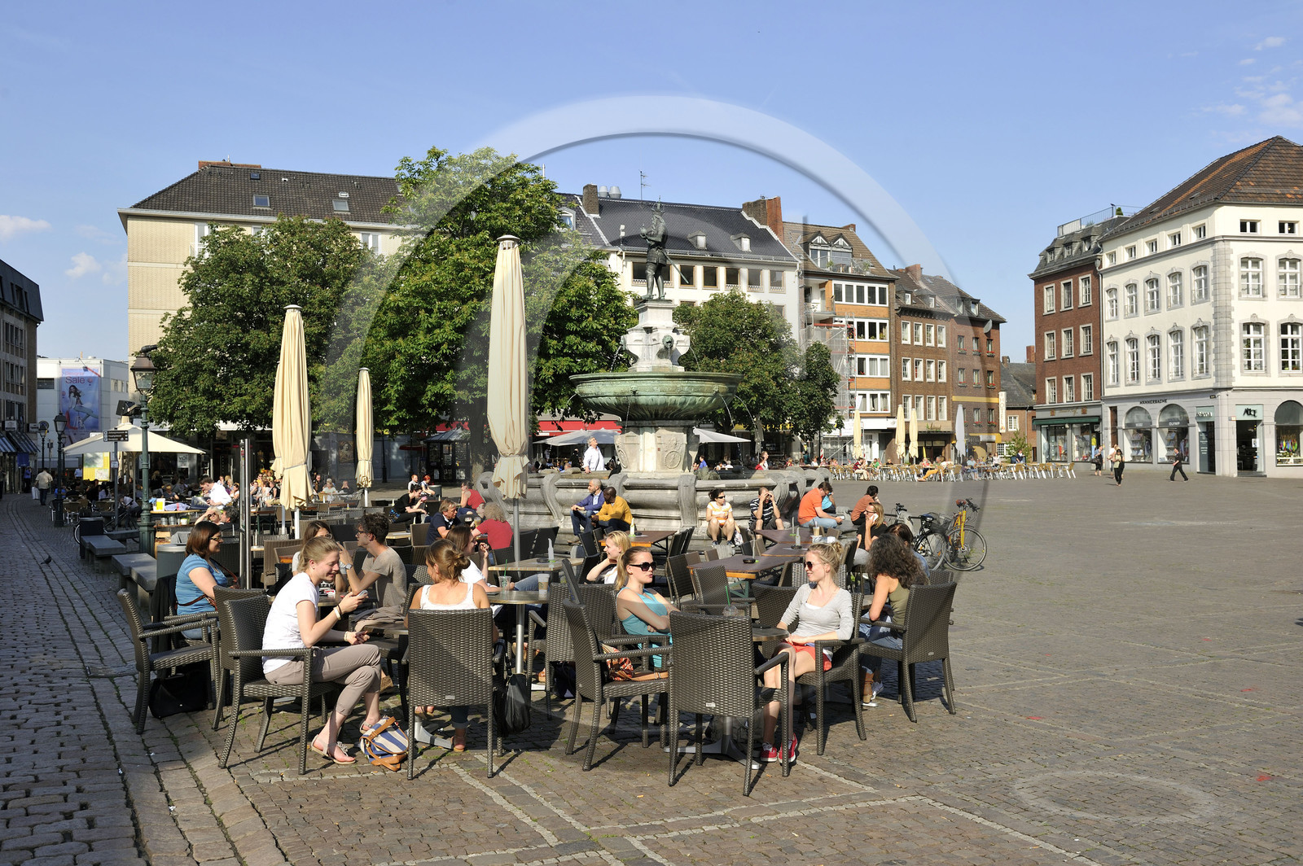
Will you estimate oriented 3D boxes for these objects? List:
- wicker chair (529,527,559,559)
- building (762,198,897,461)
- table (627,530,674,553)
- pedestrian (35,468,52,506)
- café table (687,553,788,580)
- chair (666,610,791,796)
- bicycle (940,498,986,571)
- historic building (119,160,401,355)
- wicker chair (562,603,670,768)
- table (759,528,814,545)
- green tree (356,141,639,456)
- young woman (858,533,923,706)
[{"bbox_3d":[-1.397,1.547,13.431,0.570,0.900,0.550,-1,-1,32],"label":"wicker chair"},{"bbox_3d":[11.850,-6.868,90.185,9.400,19.800,10.500,0,-1,-30],"label":"building"},{"bbox_3d":[-0.151,1.610,13.750,0.700,0.760,1.650,-1,-1,10],"label":"table"},{"bbox_3d":[-26.236,2.392,50.000,0.620,1.670,0.420,0,-1,-22],"label":"pedestrian"},{"bbox_3d":[0.838,1.530,10.276,0.660,0.750,1.220,-1,-1,24],"label":"café table"},{"bbox_3d":[0.408,1.426,6.281,0.550,0.910,0.565,-1,-2,25],"label":"chair"},{"bbox_3d":[4.890,1.590,18.400,0.650,1.100,1.600,-1,-1,6],"label":"bicycle"},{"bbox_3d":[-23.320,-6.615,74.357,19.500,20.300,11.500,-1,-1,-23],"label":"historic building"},{"bbox_3d":[-0.183,1.439,6.738,0.565,0.910,0.550,0,-2,-17],"label":"wicker chair"},{"bbox_3d":[1.633,1.584,13.600,0.700,0.760,1.650,-1,-1,-2],"label":"table"},{"bbox_3d":[-7.300,-5.300,55.000,13.200,16.200,12.500,-1,-1,0],"label":"green tree"},{"bbox_3d":[1.614,1.314,7.902,0.460,1.200,0.650,0,-1,-45],"label":"young woman"}]

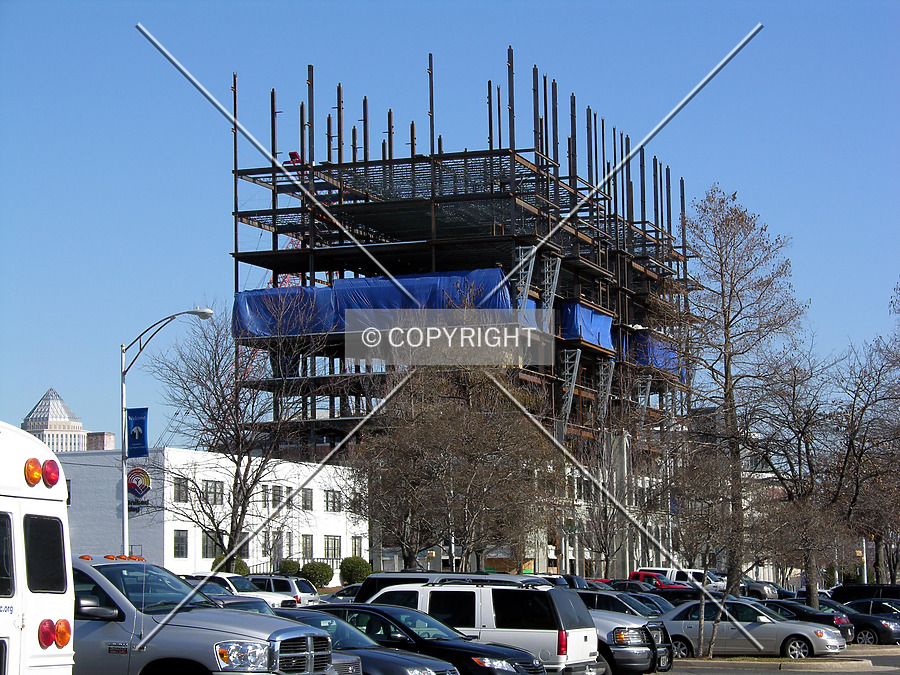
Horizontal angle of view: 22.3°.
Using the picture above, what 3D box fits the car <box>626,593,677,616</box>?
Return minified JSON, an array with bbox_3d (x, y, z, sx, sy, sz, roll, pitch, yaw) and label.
[{"bbox_3d":[5.161,7.831,63.421,4.750,1.500,1.800,-3,-6,19],"label":"car"}]

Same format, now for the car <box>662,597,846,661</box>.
[{"bbox_3d":[6.719,6.808,53.065,4.870,1.450,1.820,-3,-6,18],"label":"car"}]

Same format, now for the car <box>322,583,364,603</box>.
[{"bbox_3d":[-3.233,10.426,89.923,4.600,1.460,1.780,-3,-6,19],"label":"car"}]

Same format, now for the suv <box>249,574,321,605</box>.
[{"bbox_3d":[-6.878,8.918,77.406,4.650,1.770,1.820,-3,-6,19],"label":"suv"}]

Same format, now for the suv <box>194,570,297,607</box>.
[{"bbox_3d":[-7.097,8.088,69.870,4.900,1.800,1.850,-3,-6,20],"label":"suv"}]

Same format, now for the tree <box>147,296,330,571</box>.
[{"bbox_3d":[-10.726,5.635,116.076,9.300,15.548,9.300,-1,-6,0],"label":"tree"}]

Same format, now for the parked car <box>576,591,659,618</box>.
[{"bbox_3d":[4.053,7.584,60.913,4.850,1.650,1.870,-3,-6,19],"label":"parked car"}]

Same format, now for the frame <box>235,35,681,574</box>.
[{"bbox_3d":[5.471,2.239,270.214,33.269,53.586,83.430,-3,-6,18],"label":"frame"}]

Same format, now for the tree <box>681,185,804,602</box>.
[{"bbox_3d":[10.239,2.310,80.187,4.800,15.536,4.800,-1,-6,0],"label":"tree"}]

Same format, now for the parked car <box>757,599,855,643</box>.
[{"bbox_3d":[7.826,7.315,58.056,4.750,1.420,1.800,-3,-6,18],"label":"parked car"}]

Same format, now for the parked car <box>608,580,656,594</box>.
[{"bbox_3d":[7.779,11.248,98.924,4.600,1.440,1.770,-3,-6,19],"label":"parked car"}]

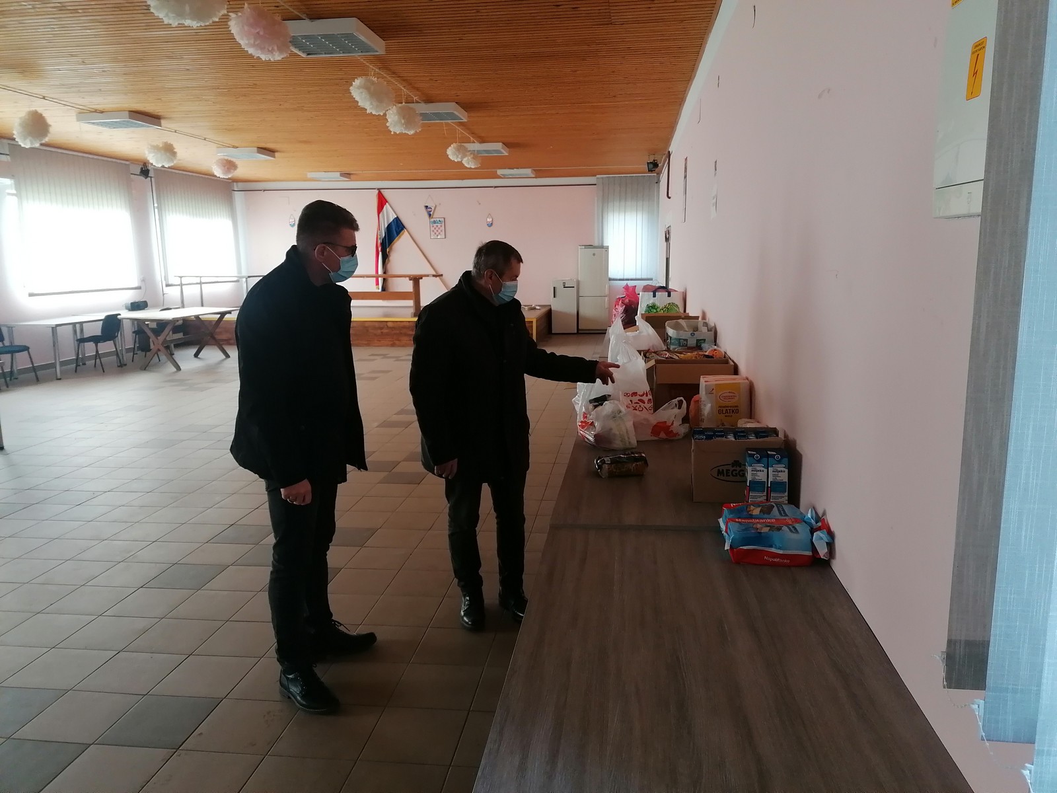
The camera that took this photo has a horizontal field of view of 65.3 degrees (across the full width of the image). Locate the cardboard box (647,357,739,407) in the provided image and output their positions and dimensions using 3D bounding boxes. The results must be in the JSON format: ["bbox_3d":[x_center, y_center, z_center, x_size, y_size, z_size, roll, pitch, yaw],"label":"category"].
[{"bbox_3d":[0.917,-0.069,4.676,0.454,0.308,0.380,0,10,8],"label":"cardboard box"}]

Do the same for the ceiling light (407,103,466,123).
[{"bbox_3d":[-0.981,-2.954,8.625,0.580,0.095,0.590,0,10,8],"label":"ceiling light"}]

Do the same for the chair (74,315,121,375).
[{"bbox_3d":[-6.523,-0.820,12.556,0.520,0.840,0.490,-2,10,-4],"label":"chair"}]

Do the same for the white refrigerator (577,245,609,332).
[{"bbox_3d":[1.299,-2.109,16.265,0.567,1.671,0.600,0,10,8],"label":"white refrigerator"}]

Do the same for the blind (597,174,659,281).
[{"bbox_3d":[1.990,-3.394,16.648,1.225,2.084,0.100,0,10,7],"label":"blind"}]

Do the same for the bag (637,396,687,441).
[{"bbox_3d":[0.646,0.090,3.973,0.240,0.195,0.220,0,10,7],"label":"bag"}]

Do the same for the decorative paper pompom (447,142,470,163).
[{"bbox_3d":[-0.867,-2.997,10.127,0.270,0.250,0.270,0,10,8],"label":"decorative paper pompom"}]

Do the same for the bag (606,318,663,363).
[{"bbox_3d":[0.685,-0.256,5.247,0.364,0.482,0.240,0,10,8],"label":"bag"}]

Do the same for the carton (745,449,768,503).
[{"bbox_3d":[0.765,0.280,2.768,0.060,0.196,0.088,0,10,7],"label":"carton"}]

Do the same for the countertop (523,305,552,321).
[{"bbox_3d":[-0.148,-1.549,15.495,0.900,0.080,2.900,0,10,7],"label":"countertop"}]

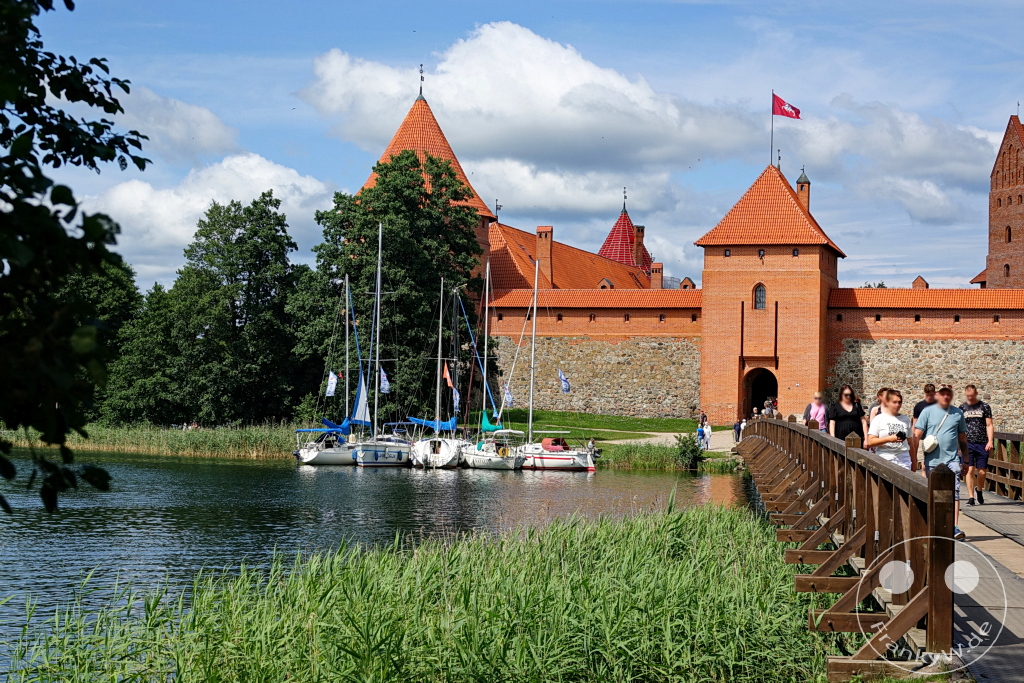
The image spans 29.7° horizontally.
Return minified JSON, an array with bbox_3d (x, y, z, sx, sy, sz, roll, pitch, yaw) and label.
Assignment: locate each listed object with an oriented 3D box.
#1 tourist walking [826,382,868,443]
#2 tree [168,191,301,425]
[{"bbox_3d":[5.203,1.535,30.000,0.590,1.720,0.420,1,-1,7],"label":"tourist walking"},{"bbox_3d":[-19.080,-2.082,133.000,9.100,16.600,9.000,1,-1,0],"label":"tree"}]

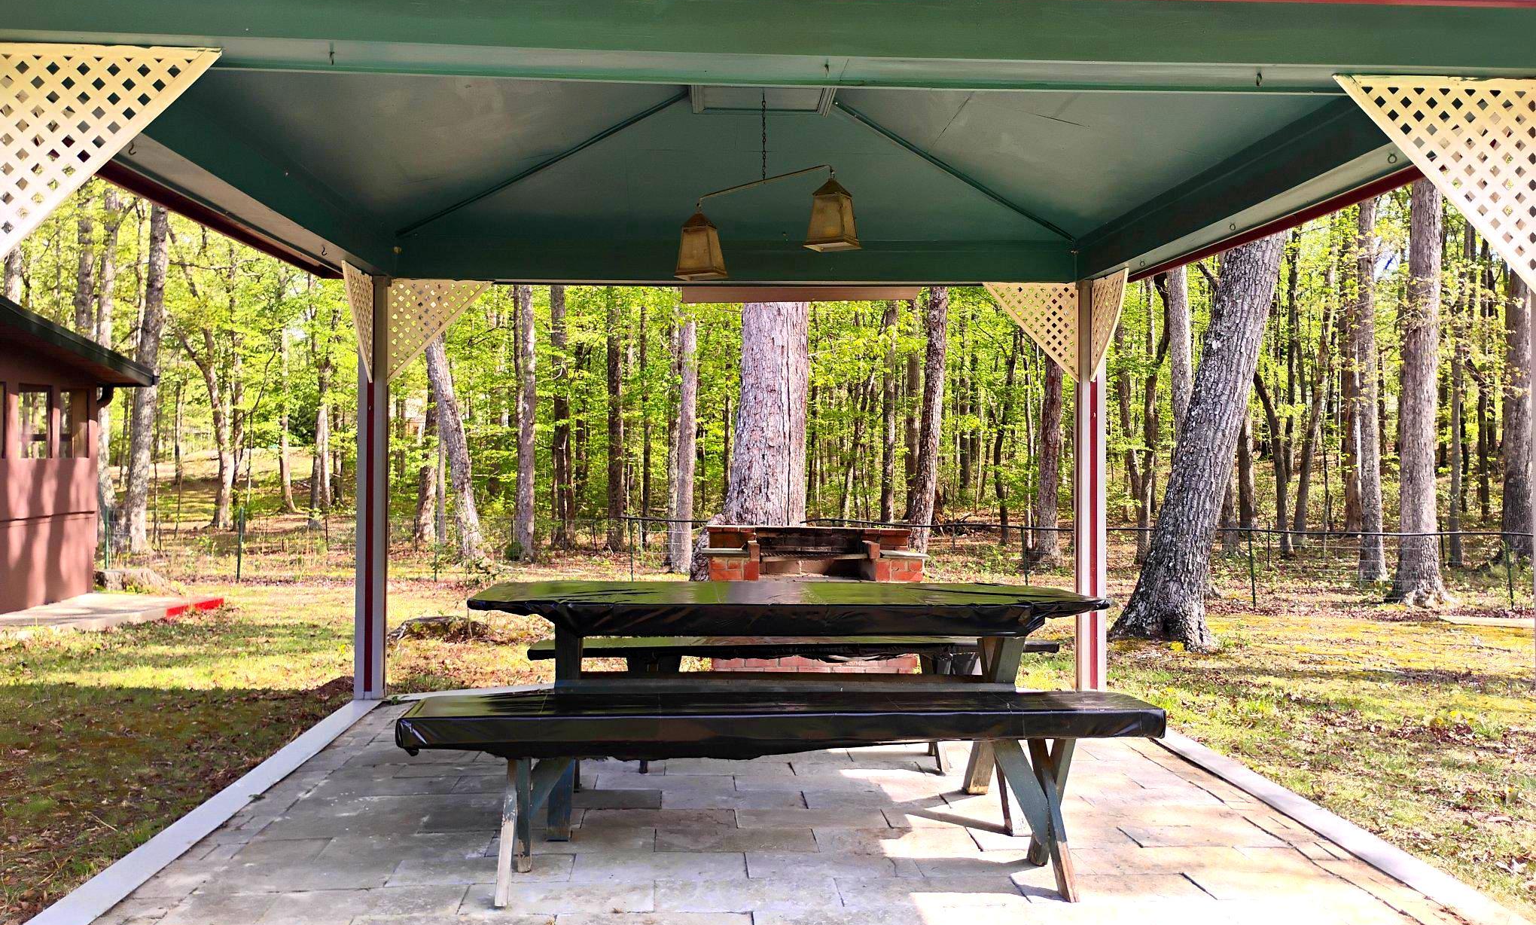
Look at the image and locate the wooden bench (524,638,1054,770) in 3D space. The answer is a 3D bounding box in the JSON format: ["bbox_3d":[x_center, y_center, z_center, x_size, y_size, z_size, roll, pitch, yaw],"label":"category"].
[{"bbox_3d":[0.126,1.088,5.650,2.312,0.564,0.374,0,0,-4],"label":"wooden bench"}]

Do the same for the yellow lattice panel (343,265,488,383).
[{"bbox_3d":[-1.898,-0.746,6.785,0.667,0.614,0.681,0,0,-4],"label":"yellow lattice panel"}]

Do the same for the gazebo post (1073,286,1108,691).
[{"bbox_3d":[1.900,0.166,7.367,0.170,2.383,0.150,0,0,-4],"label":"gazebo post"}]

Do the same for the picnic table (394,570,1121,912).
[{"bbox_3d":[0.048,0.940,4.854,2.298,0.857,0.782,0,0,-2],"label":"picnic table"}]

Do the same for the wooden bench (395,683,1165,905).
[{"bbox_3d":[0.059,1.076,4.023,2.380,0.582,0.374,0,0,-4],"label":"wooden bench"}]

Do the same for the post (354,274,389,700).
[{"bbox_3d":[-2.248,0.144,7.092,0.170,2.383,0.150,0,0,-4],"label":"post"}]

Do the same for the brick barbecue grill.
[{"bbox_3d":[0.284,0.905,8.146,1.380,0.980,0.640,0,0,-2],"label":"brick barbecue grill"}]

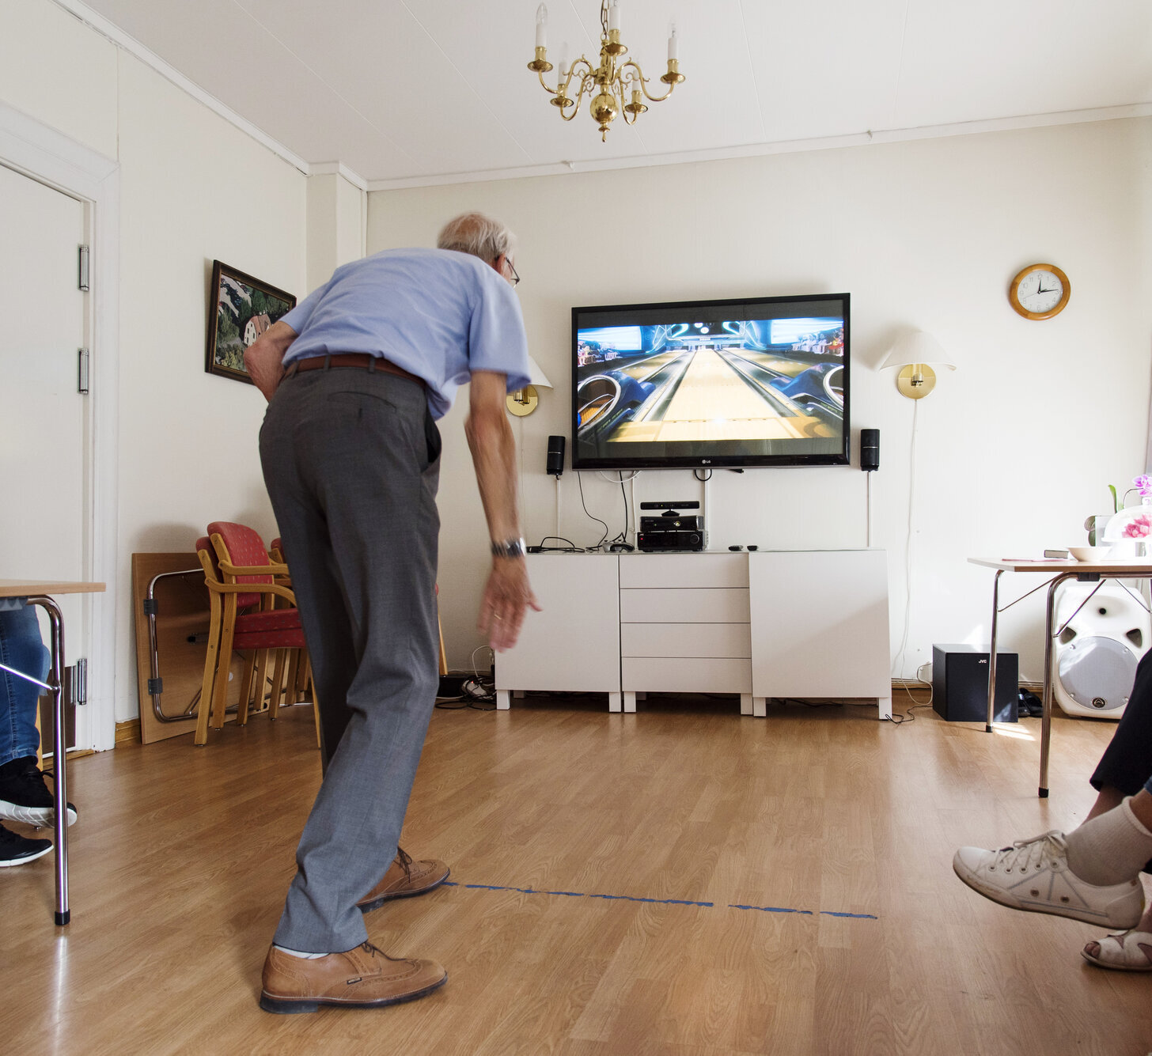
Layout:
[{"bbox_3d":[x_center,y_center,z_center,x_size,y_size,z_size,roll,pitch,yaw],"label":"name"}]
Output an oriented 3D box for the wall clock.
[{"bbox_3d":[2.235,-1.142,5.080,0.277,0.277,0.045,0,-1,14],"label":"wall clock"}]

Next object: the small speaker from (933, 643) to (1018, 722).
[{"bbox_3d":[1.791,0.697,4.744,0.300,0.300,0.320,0,-1,9],"label":"small speaker"}]

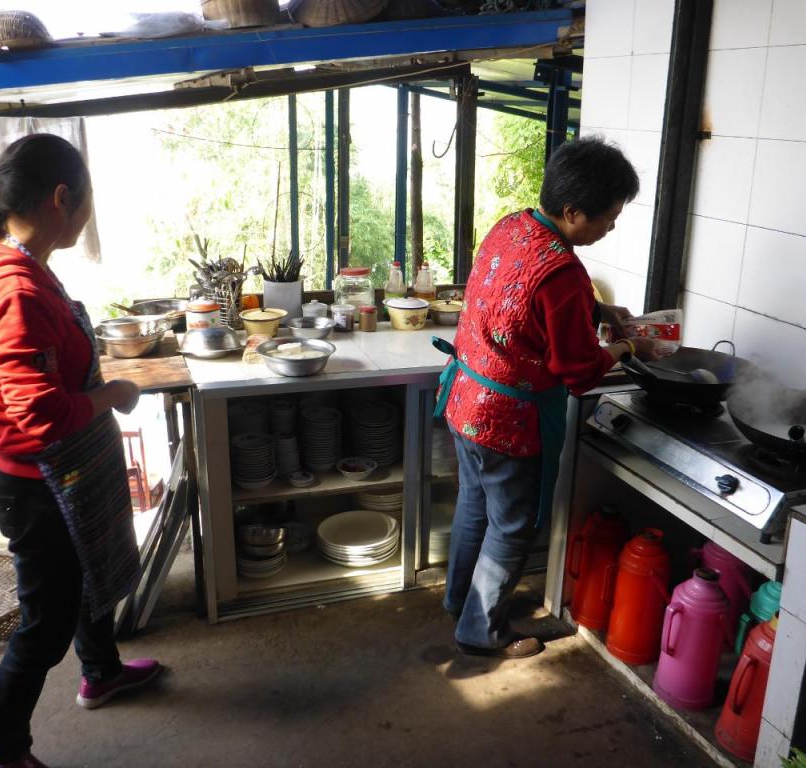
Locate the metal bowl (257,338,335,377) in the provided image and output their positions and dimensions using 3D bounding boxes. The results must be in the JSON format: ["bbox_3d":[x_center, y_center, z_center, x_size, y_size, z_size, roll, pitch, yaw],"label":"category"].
[{"bbox_3d":[-0.336,-0.079,2.635,0.246,0.073,0.246,1,19,0],"label":"metal bowl"}]

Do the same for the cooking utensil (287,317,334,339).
[{"bbox_3d":[-0.334,-0.203,3.046,0.165,0.056,0.165,0,18,0],"label":"cooking utensil"}]

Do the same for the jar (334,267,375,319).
[{"bbox_3d":[-0.186,-0.351,3.223,0.159,0.186,0.159,0,17,-4],"label":"jar"}]

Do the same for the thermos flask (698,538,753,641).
[{"bbox_3d":[0.946,0.603,2.465,0.195,0.370,0.165,-2,18,-6],"label":"thermos flask"}]

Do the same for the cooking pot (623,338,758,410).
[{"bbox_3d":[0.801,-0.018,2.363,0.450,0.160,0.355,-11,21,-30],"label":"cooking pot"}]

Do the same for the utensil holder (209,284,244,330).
[{"bbox_3d":[-0.663,-0.302,3.136,0.135,0.150,0.135,-6,20,-17],"label":"utensil holder"}]

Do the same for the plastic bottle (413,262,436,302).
[{"bbox_3d":[0.085,-0.370,3.290,0.090,0.228,0.090,0,18,0],"label":"plastic bottle"}]

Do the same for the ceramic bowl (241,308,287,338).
[{"bbox_3d":[-0.492,-0.222,2.943,0.170,0.098,0.170,0,17,-4],"label":"ceramic bowl"}]

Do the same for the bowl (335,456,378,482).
[{"bbox_3d":[-0.149,0.282,2.685,0.136,0.046,0.136,1,17,0],"label":"bowl"}]

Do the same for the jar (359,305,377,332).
[{"bbox_3d":[-0.127,-0.240,3.033,0.064,0.087,0.064,1,17,0],"label":"jar"}]

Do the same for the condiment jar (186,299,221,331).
[{"bbox_3d":[-0.724,-0.252,3.008,0.120,0.108,0.120,0,17,-4],"label":"condiment jar"}]

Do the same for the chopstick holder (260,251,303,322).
[{"bbox_3d":[-0.460,-0.377,3.193,0.148,0.275,0.148,-5,20,-18],"label":"chopstick holder"}]

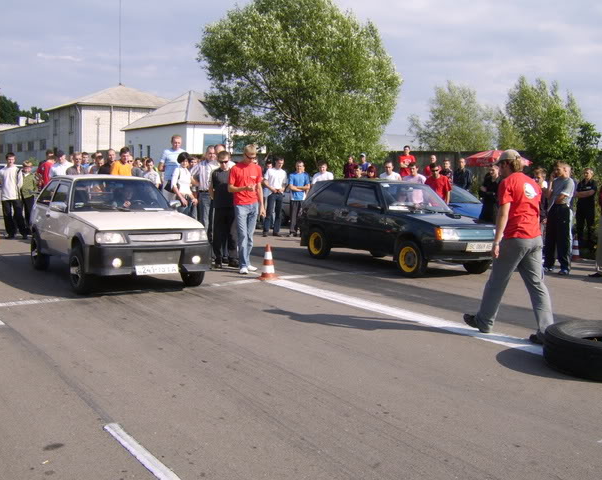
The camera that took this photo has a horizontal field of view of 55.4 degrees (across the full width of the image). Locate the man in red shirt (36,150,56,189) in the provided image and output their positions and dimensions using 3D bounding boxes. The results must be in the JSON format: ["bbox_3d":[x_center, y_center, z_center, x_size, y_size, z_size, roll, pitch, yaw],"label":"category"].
[{"bbox_3d":[-5.176,-0.921,11.790,0.350,1.760,0.500,-4,8,-45],"label":"man in red shirt"}]

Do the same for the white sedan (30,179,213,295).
[{"bbox_3d":[-2.600,-0.200,7.842,1.580,1.390,3.680,-3,7,-34],"label":"white sedan"}]

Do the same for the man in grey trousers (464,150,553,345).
[{"bbox_3d":[1.894,0.044,5.138,0.640,1.700,0.500,6,8,40],"label":"man in grey trousers"}]

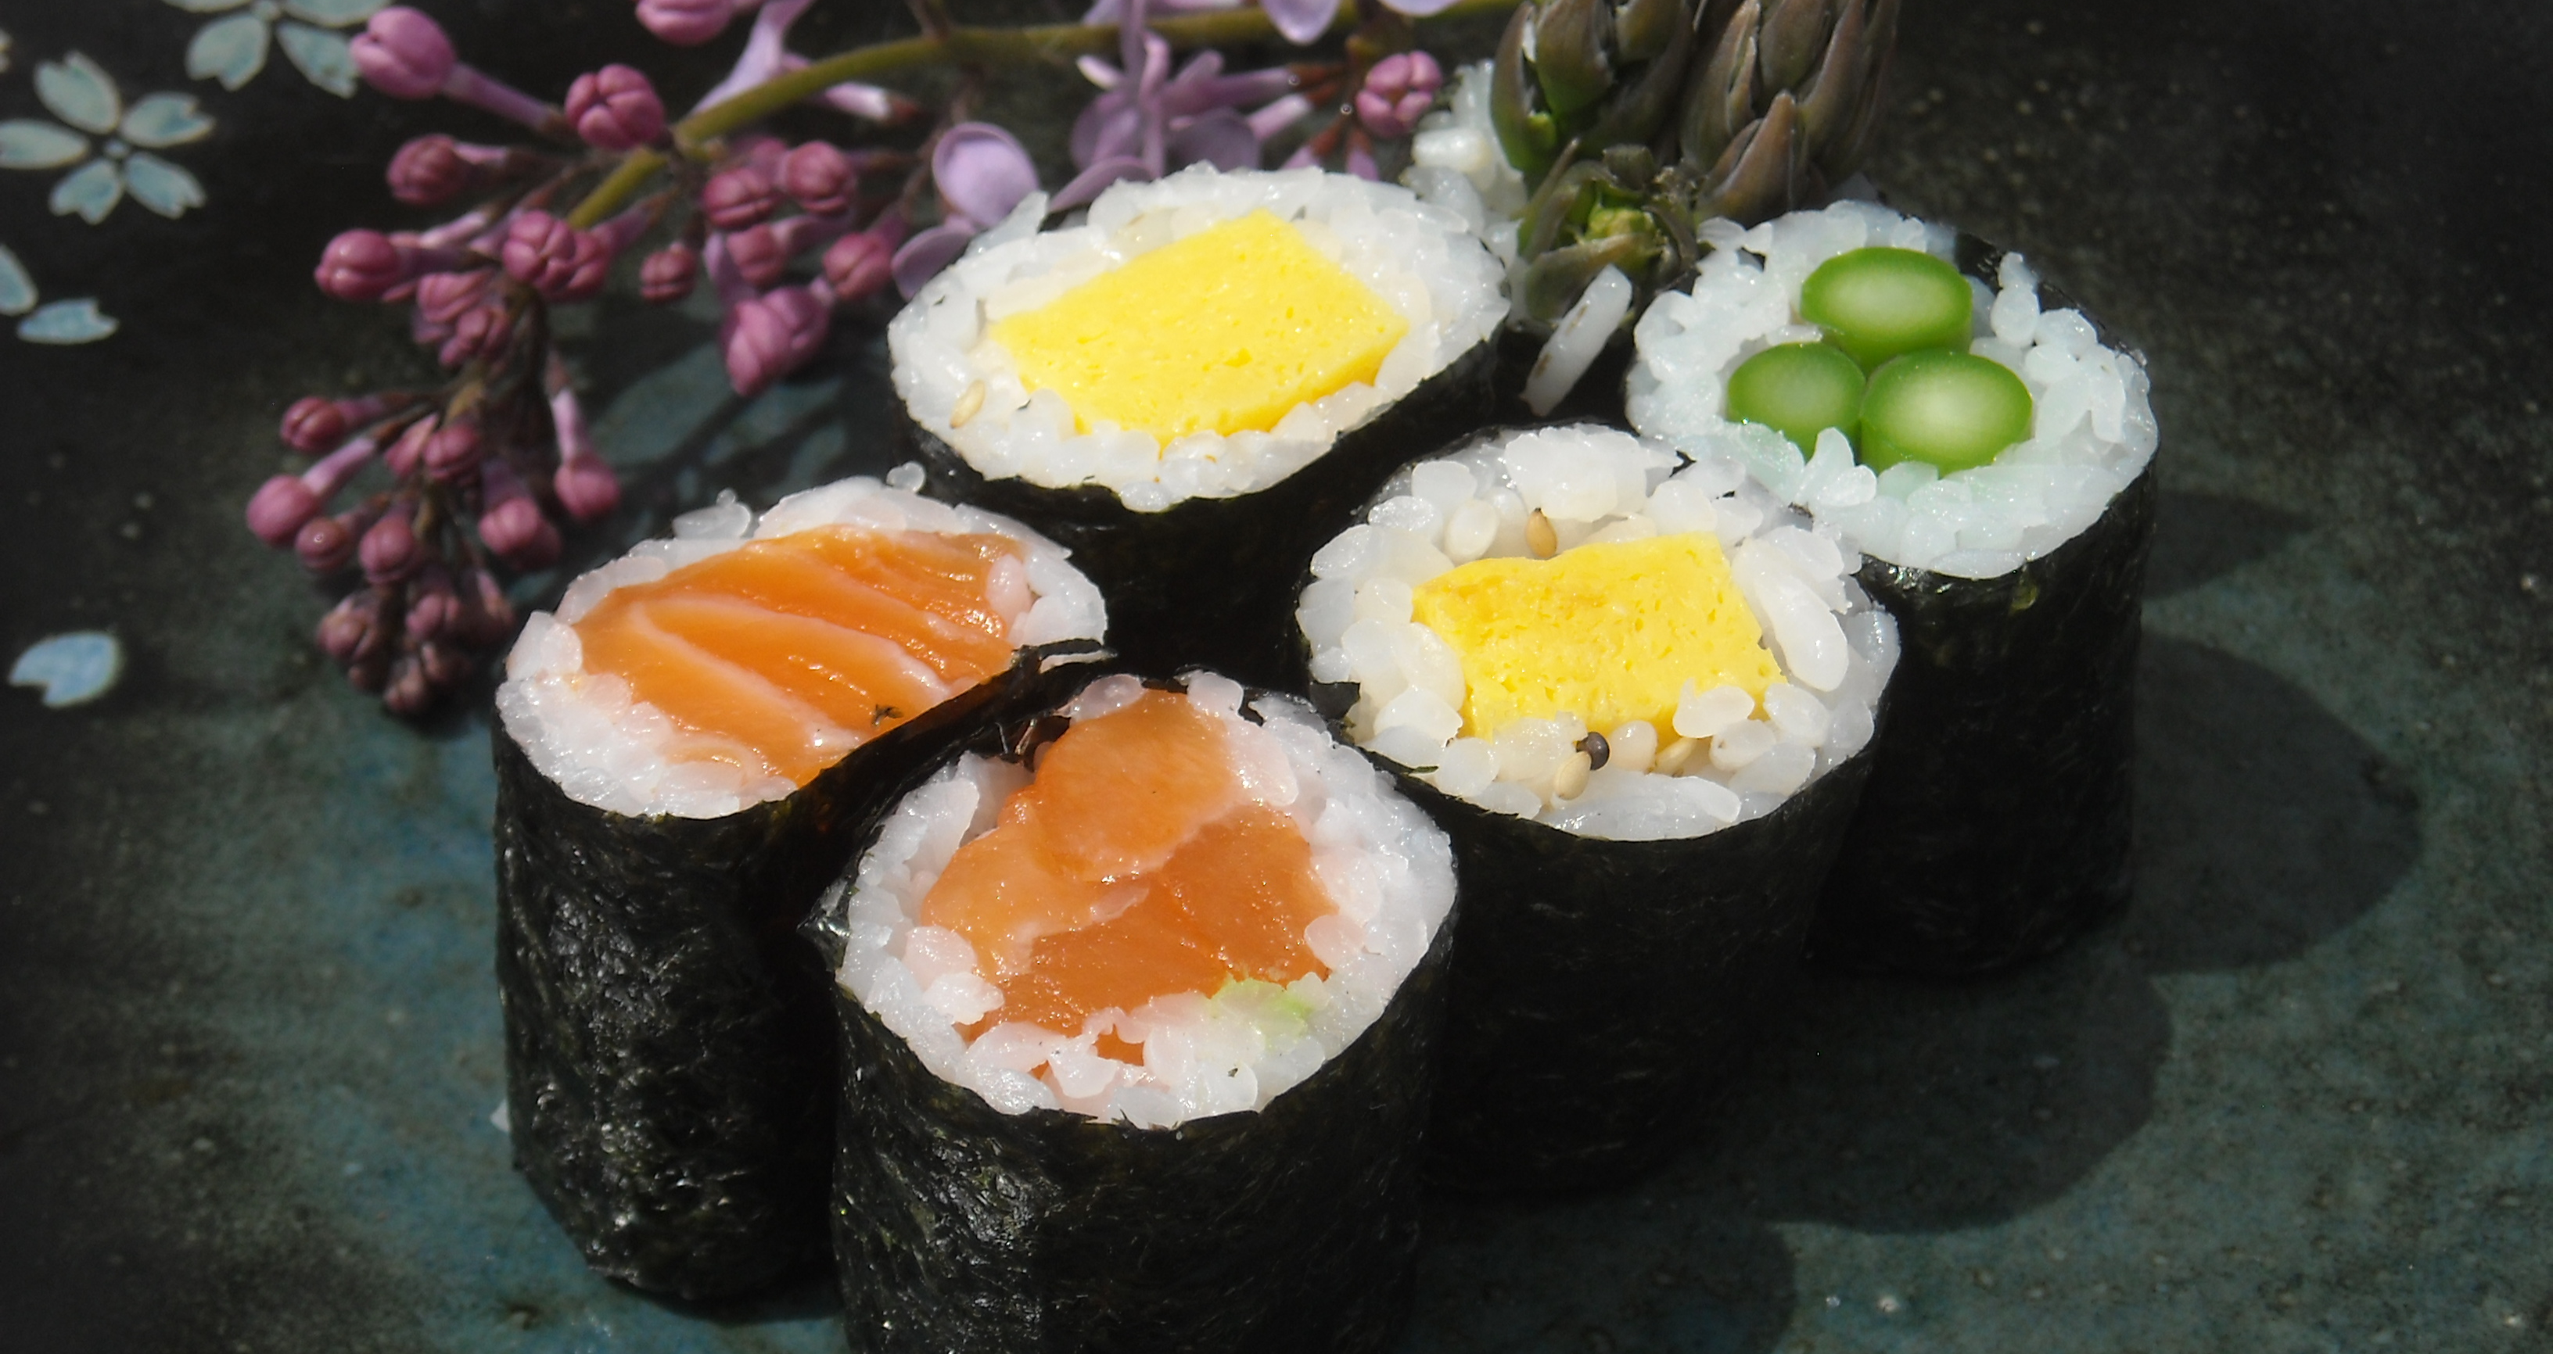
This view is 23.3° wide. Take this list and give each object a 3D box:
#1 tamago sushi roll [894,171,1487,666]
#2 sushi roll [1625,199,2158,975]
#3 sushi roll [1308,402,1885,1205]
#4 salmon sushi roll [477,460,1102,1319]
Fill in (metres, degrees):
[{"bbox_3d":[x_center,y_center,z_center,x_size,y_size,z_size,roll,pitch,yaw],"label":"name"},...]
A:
[{"bbox_3d":[-0.004,-0.009,0.362,0.035,0.030,0.033,0,43,0],"label":"tamago sushi roll"},{"bbox_3d":[0.035,-0.005,0.358,0.029,0.031,0.031,0,43,0],"label":"sushi roll"},{"bbox_3d":[0.018,0.007,0.347,0.033,0.029,0.033,0,43,0],"label":"sushi roll"},{"bbox_3d":[-0.025,0.012,0.336,0.031,0.034,0.028,0,43,0],"label":"salmon sushi roll"}]

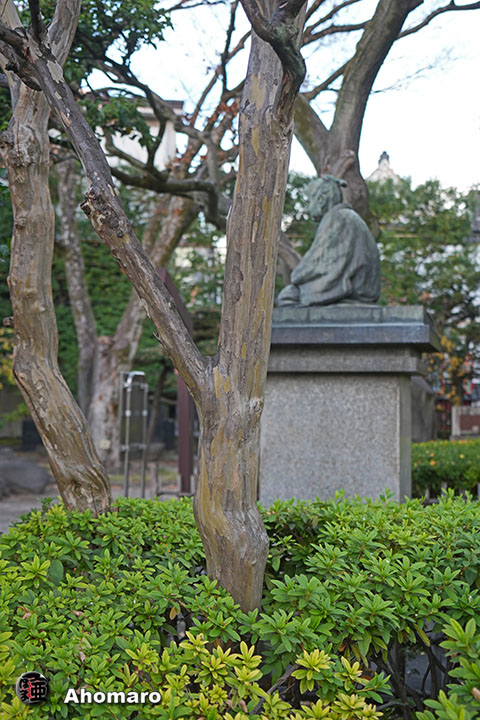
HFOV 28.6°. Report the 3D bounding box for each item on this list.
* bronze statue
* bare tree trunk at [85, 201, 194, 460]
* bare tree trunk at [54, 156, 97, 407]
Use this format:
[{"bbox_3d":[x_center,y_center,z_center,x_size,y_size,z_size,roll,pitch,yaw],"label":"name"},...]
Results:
[{"bbox_3d":[0.581,-0.776,6.100,0.670,0.845,0.620,0,-1,15],"label":"bronze statue"},{"bbox_3d":[-1.411,-0.412,13.600,1.550,3.970,0.850,0,-1,0],"label":"bare tree trunk"},{"bbox_3d":[-2.435,-0.931,14.000,0.650,4.200,0.500,0,-1,0],"label":"bare tree trunk"}]

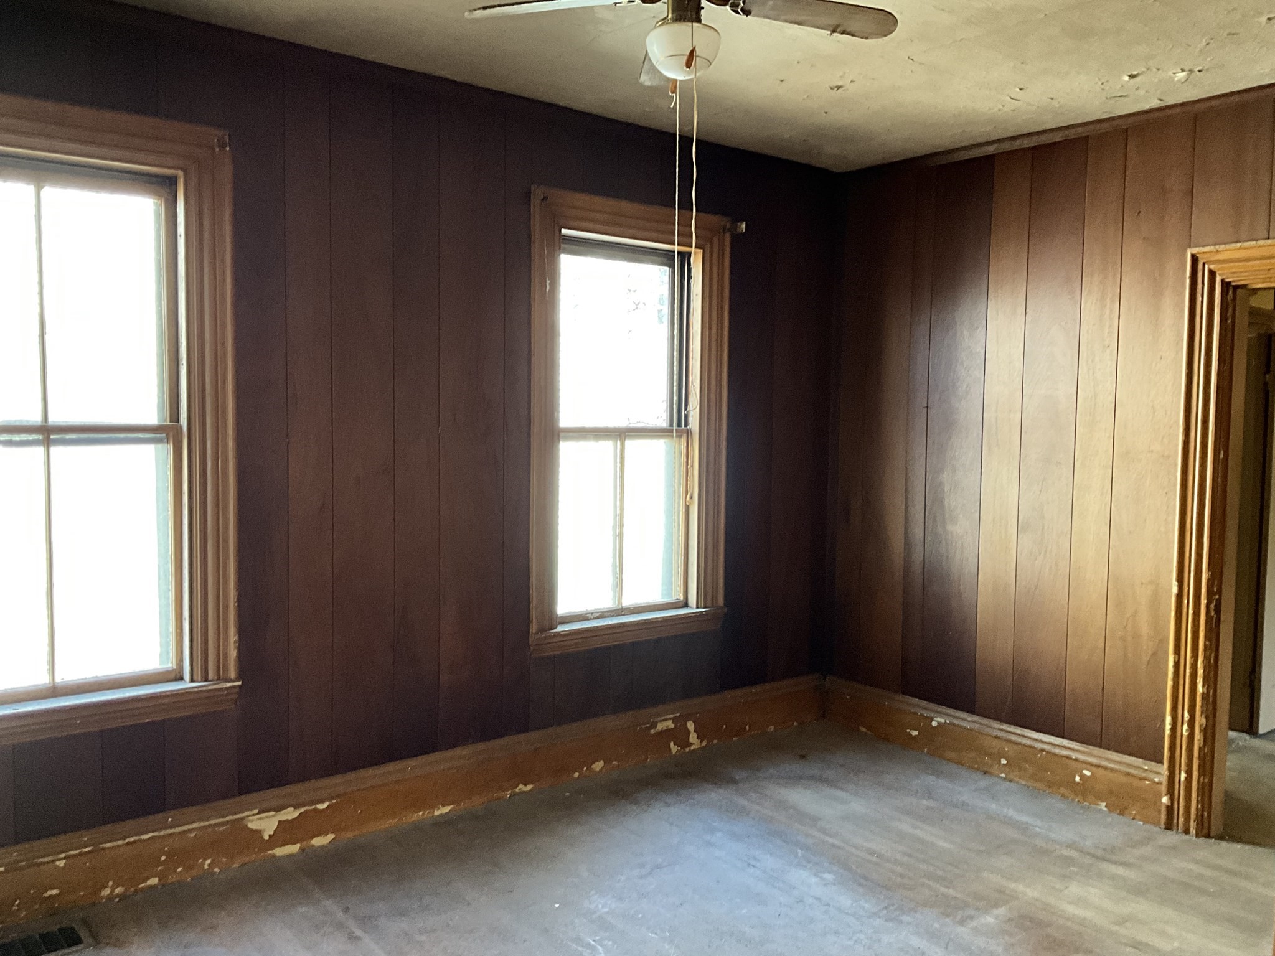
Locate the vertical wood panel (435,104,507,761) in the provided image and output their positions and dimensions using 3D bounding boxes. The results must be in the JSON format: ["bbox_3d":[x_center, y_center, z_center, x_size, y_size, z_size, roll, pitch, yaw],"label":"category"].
[{"bbox_3d":[-0.630,-0.170,4.036,0.280,2.399,0.030,-2,5,-40],"label":"vertical wood panel"}]

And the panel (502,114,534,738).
[{"bbox_3d":[-0.458,-0.177,4.105,0.127,2.375,0.020,-2,5,-39],"label":"panel"}]

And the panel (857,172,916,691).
[{"bbox_3d":[1.181,-0.202,5.031,0.030,2.424,0.256,-2,5,-40],"label":"panel"}]

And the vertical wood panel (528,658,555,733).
[{"bbox_3d":[-0.394,0.872,4.308,0.120,0.292,0.030,-2,5,-40],"label":"vertical wood panel"}]

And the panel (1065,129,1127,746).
[{"bbox_3d":[1.792,-0.139,4.188,0.020,2.378,0.155,-2,5,-39],"label":"panel"}]

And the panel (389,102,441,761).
[{"bbox_3d":[-0.793,-0.169,3.834,0.197,2.372,0.020,-2,5,-39],"label":"panel"}]

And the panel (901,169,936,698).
[{"bbox_3d":[1.271,-0.183,4.830,0.020,2.374,0.108,-2,5,-39],"label":"panel"}]

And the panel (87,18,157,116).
[{"bbox_3d":[-1.525,-1.213,3.161,0.190,0.243,0.020,-2,5,-39],"label":"panel"}]

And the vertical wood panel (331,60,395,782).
[{"bbox_3d":[-0.969,-0.158,3.757,0.237,2.399,0.030,-2,5,-40],"label":"vertical wood panel"}]

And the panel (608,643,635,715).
[{"bbox_3d":[-0.076,0.860,4.570,0.128,0.292,0.030,-2,5,-40],"label":"panel"}]

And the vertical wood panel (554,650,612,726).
[{"bbox_3d":[-0.224,0.851,4.372,0.289,0.278,0.020,-2,5,-39],"label":"vertical wood panel"}]

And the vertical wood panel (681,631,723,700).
[{"bbox_3d":[0.287,0.837,4.786,0.241,0.278,0.020,-2,5,-39],"label":"vertical wood panel"}]

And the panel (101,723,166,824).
[{"bbox_3d":[-1.574,0.916,3.334,0.179,0.292,0.030,-2,5,-40],"label":"panel"}]

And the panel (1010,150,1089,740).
[{"bbox_3d":[1.699,-0.156,4.405,0.030,2.424,0.241,-2,5,-40],"label":"panel"}]

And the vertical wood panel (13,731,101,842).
[{"bbox_3d":[-1.716,0.916,3.165,0.227,0.288,0.020,-2,5,-39],"label":"vertical wood panel"}]

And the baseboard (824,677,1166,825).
[{"bbox_3d":[1.452,1.143,4.637,0.035,0.230,1.635,-2,5,-39],"label":"baseboard"}]

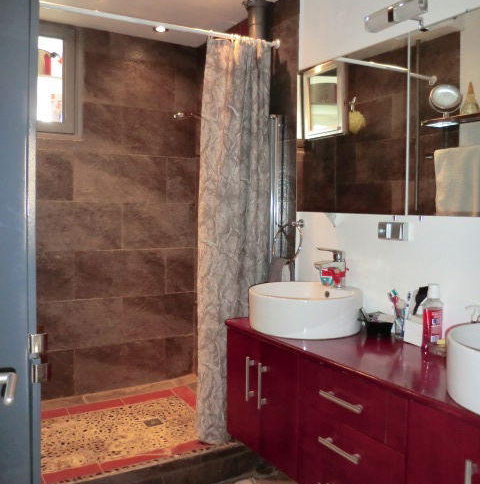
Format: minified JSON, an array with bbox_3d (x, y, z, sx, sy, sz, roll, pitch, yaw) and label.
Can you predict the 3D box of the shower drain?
[{"bbox_3d":[-0.467,0.977,2.697,0.088,0.010,0.088,-2,5,-30],"label":"shower drain"}]

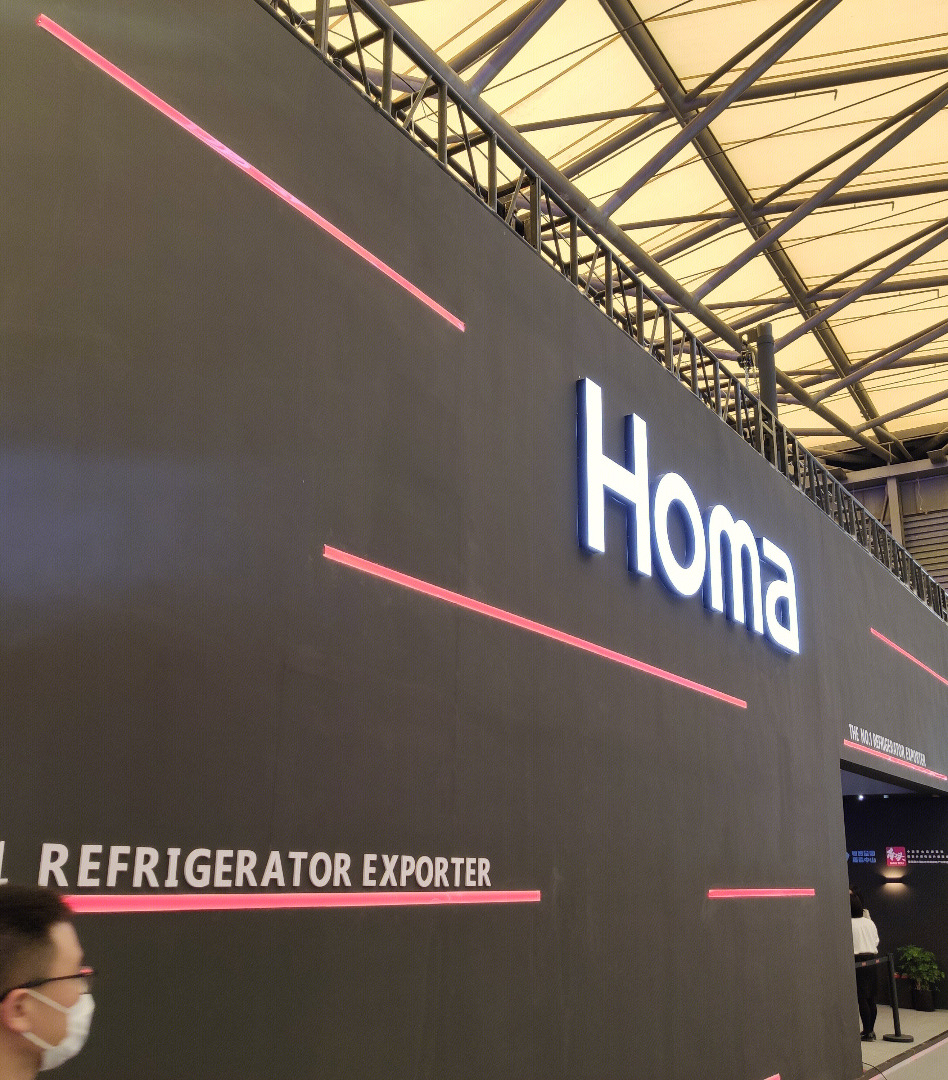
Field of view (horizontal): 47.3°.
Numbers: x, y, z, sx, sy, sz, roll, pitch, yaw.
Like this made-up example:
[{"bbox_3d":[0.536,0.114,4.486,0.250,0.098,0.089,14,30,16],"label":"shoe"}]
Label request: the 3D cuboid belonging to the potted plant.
[{"bbox_3d":[6.229,6.078,15.034,0.617,0.835,0.580,-10,-20,32],"label":"potted plant"}]

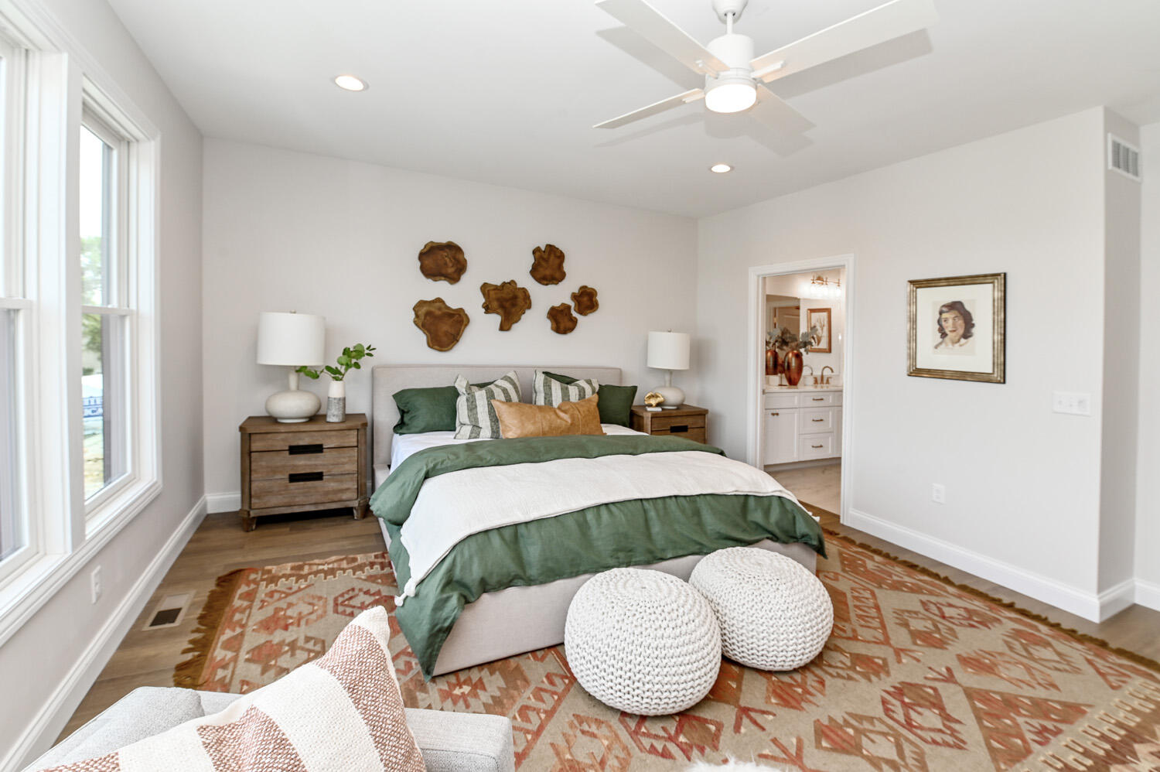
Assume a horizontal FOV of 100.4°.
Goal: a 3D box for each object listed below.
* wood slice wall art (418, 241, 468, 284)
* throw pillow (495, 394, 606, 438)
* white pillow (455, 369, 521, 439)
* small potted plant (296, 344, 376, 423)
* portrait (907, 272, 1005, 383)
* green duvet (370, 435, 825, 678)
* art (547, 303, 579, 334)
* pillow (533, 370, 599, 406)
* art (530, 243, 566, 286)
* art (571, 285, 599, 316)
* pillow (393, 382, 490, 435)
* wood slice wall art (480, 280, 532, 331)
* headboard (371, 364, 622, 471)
[{"bbox_3d":[-1.144,-1.027,4.012,0.404,0.361,0.048,-1,5,-25],"label":"wood slice wall art"},{"bbox_3d":[-0.249,0.246,3.851,0.862,0.333,0.157,0,-22,-20],"label":"throw pillow"},{"bbox_3d":[-0.723,0.143,3.725,0.499,0.480,0.163,-1,-15,-28],"label":"white pillow"},{"bbox_3d":[-1.787,-0.023,3.548,0.510,0.568,0.314,-1,3,-25],"label":"small potted plant"},{"bbox_3d":[2.372,-0.358,3.058,0.035,0.647,0.519,-1,3,-29],"label":"portrait"},{"bbox_3d":[0.064,0.730,2.899,2.294,0.605,1.411,-1,5,-25],"label":"green duvet"},{"bbox_3d":[-0.163,-0.617,4.446,0.306,0.292,0.048,-1,5,-25],"label":"art"},{"bbox_3d":[-0.122,0.111,4.067,0.519,0.500,0.176,0,-17,-24],"label":"pillow"},{"bbox_3d":[-0.297,-1.116,4.459,0.343,0.372,0.050,0,3,-24],"label":"art"},{"bbox_3d":[0.043,-0.800,4.537,0.291,0.281,0.048,-1,5,-25],"label":"art"},{"bbox_3d":[-1.063,0.173,3.763,0.768,0.442,0.173,-1,-20,-25],"label":"pillow"},{"bbox_3d":[-0.647,-0.702,4.232,0.473,0.444,0.048,-1,5,-25],"label":"wood slice wall art"},{"bbox_3d":[-0.620,0.350,4.194,2.150,1.037,0.115,-1,5,-25],"label":"headboard"}]

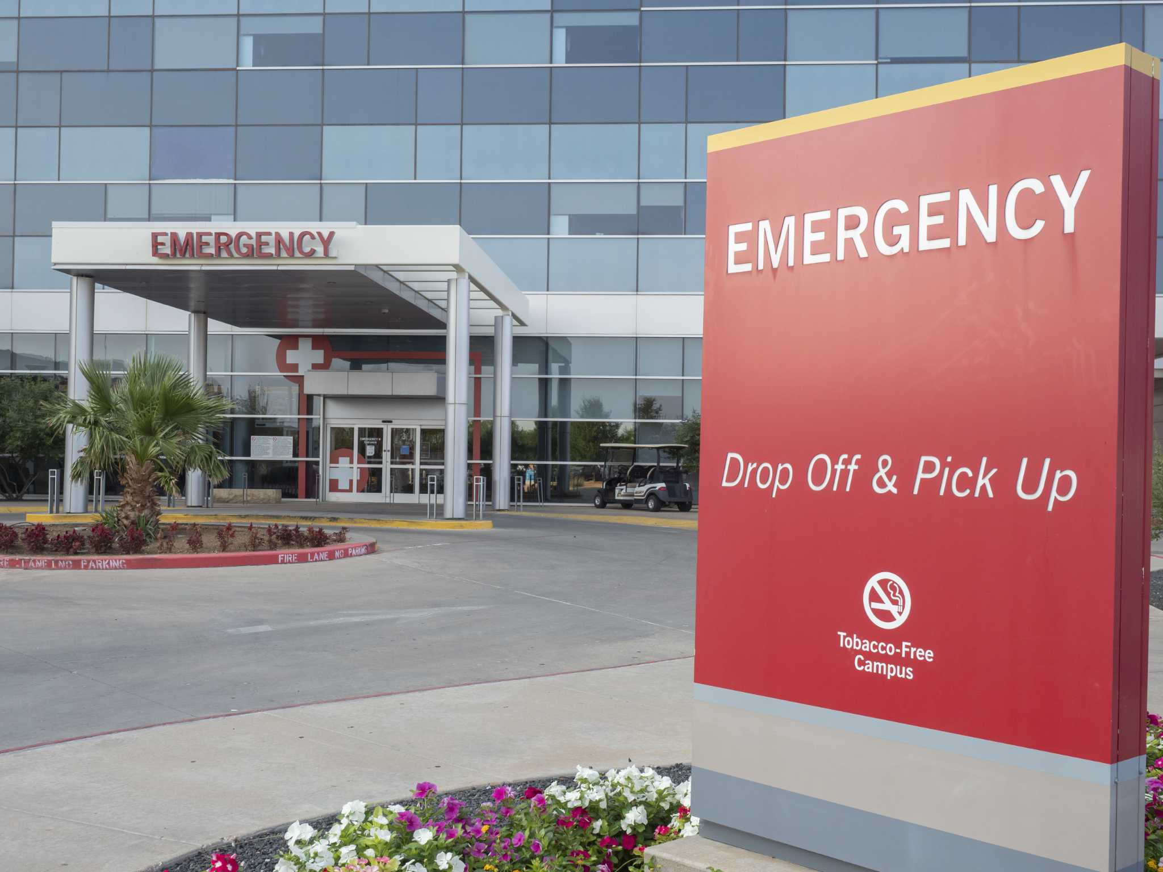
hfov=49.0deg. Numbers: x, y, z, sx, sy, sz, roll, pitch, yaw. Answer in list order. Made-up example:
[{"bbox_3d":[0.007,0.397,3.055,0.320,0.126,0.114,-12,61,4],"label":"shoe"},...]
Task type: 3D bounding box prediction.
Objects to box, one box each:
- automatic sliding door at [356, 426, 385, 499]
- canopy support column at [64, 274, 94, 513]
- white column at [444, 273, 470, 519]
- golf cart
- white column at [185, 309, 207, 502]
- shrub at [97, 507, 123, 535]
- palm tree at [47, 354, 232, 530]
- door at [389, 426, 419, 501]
[{"bbox_3d":[-6.017,0.786,36.440,0.860,2.160,0.070,1,-1,4],"label":"automatic sliding door"},{"bbox_3d":[-10.577,-0.890,26.900,0.470,5.030,0.470,1,-1,4],"label":"canopy support column"},{"bbox_3d":[-2.574,-0.830,26.500,0.460,5.080,0.460,1,-1,4],"label":"white column"},{"bbox_3d":[1.597,1.085,33.500,1.200,1.750,2.900,2,-1,-33],"label":"golf cart"},{"bbox_3d":[-10.011,-0.709,33.200,0.470,5.120,0.470,1,-1,4],"label":"white column"},{"bbox_3d":[-6.901,1.258,18.700,0.460,0.430,0.440,1,-1,0],"label":"shrub"},{"bbox_3d":[-6.544,0.108,18.900,2.720,2.660,2.600,1,-1,0],"label":"palm tree"},{"bbox_3d":[-5.052,0.797,36.365,0.880,2.160,0.070,1,-1,4],"label":"door"}]

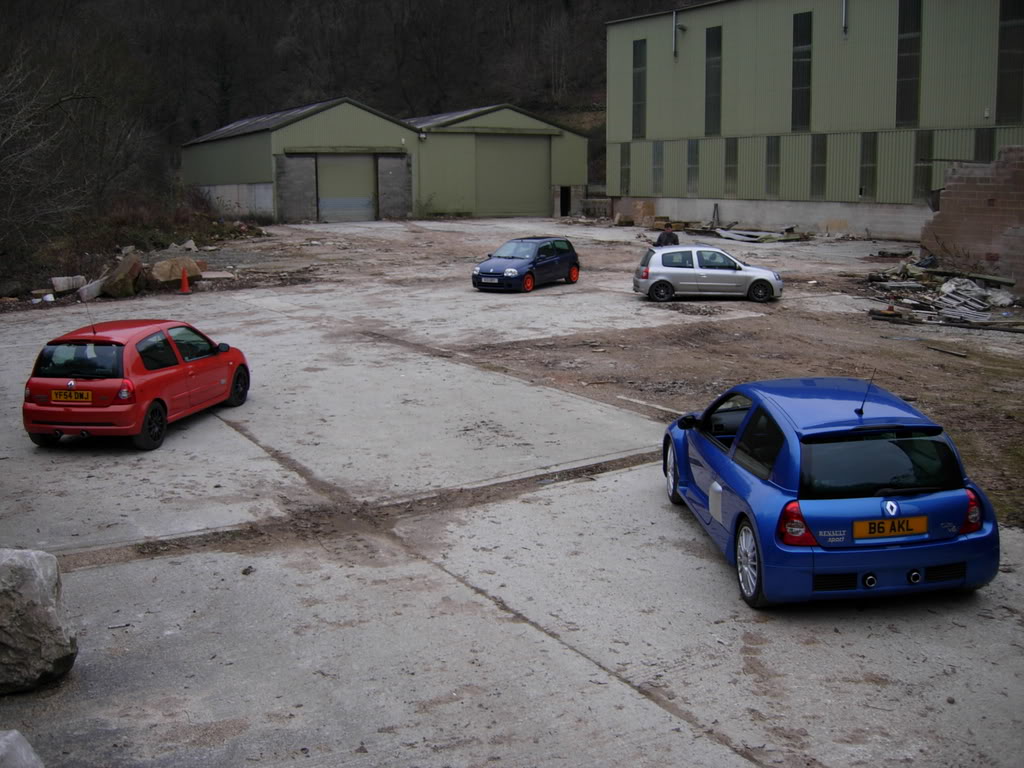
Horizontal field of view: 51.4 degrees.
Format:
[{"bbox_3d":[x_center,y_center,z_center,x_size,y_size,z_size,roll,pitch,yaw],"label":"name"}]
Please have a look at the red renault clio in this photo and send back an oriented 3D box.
[{"bbox_3d":[-4.847,-0.169,14.150,1.640,1.417,3.812,1,11,10],"label":"red renault clio"}]

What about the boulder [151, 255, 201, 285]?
[{"bbox_3d":[-10.080,-3.385,31.900,1.380,0.780,1.000,-4,11,-17],"label":"boulder"}]

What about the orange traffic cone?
[{"bbox_3d":[-9.159,-2.902,29.800,0.430,0.770,0.430,-4,11,-17],"label":"orange traffic cone"}]

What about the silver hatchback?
[{"bbox_3d":[5.101,-2.898,27.397,3.812,1.417,1.640,-1,11,-2],"label":"silver hatchback"}]

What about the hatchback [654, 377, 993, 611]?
[{"bbox_3d":[2.408,0.625,8.764,1.830,1.356,3.841,-1,11,-5],"label":"hatchback"}]

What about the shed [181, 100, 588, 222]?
[{"bbox_3d":[-9.953,-15.506,75.453,21.301,7.132,23.350,-6,12,-28],"label":"shed"}]

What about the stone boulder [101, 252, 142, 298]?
[{"bbox_3d":[-10.964,-3.055,29.900,1.130,1.180,0.900,-4,11,-20],"label":"stone boulder"}]

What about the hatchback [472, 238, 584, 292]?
[{"bbox_3d":[0.439,-3.472,30.577,1.640,1.417,3.773,7,13,33],"label":"hatchback"}]

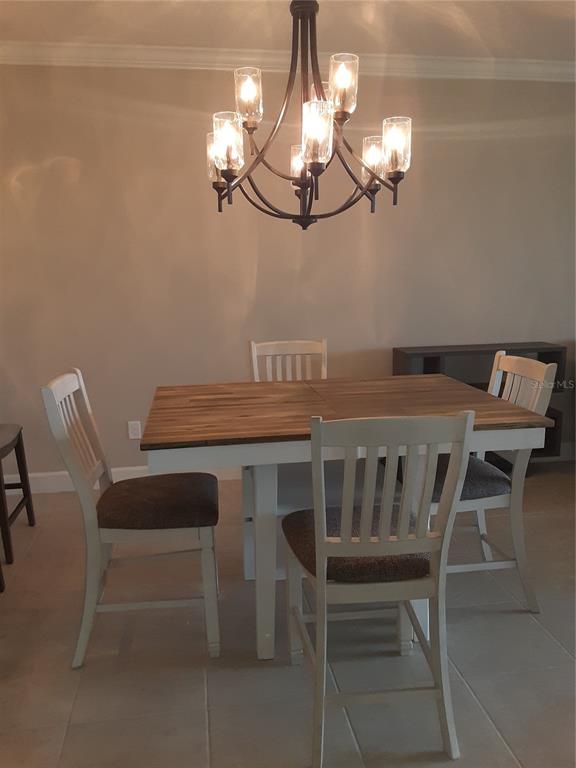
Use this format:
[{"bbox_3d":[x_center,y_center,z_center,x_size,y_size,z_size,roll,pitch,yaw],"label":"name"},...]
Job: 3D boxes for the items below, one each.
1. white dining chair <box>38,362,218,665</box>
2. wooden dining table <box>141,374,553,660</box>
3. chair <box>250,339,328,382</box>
[{"bbox_3d":[-0.565,0.485,2.357,0.575,1.065,0.475,-2,11,-7],"label":"white dining chair"},{"bbox_3d":[0.167,0.518,2.518,1.400,0.914,0.935,-3,11,-9],"label":"wooden dining table"},{"bbox_3d":[0.059,0.328,3.102,0.475,1.065,0.575,-3,11,-9],"label":"chair"}]

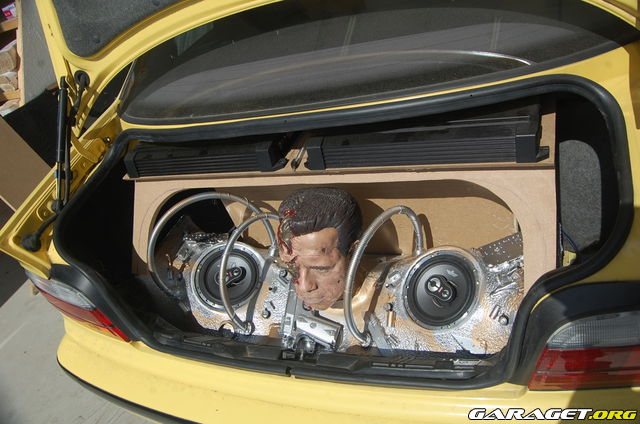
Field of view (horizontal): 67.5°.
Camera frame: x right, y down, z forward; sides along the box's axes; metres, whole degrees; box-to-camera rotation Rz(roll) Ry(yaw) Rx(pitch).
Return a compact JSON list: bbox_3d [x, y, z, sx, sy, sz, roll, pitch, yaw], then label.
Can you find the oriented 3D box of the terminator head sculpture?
[{"bbox_3d":[0.002,0.072,1.040,0.178,0.255,0.228,-2,34,25],"label":"terminator head sculpture"}]

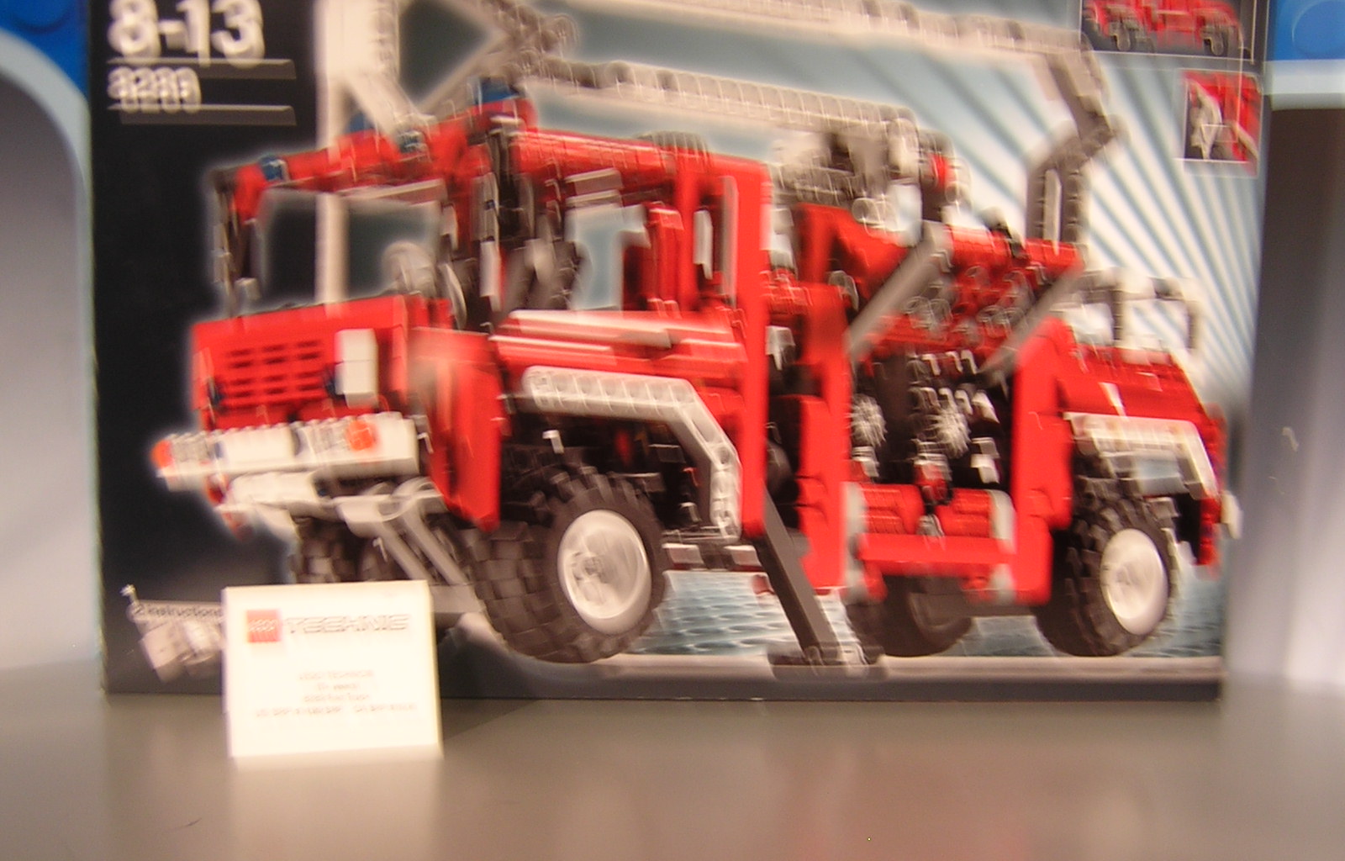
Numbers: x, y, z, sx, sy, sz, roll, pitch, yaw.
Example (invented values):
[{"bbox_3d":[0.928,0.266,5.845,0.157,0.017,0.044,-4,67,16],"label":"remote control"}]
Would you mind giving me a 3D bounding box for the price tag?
[{"bbox_3d":[-0.132,0.089,0.602,0.082,0.060,0.040,-1,9,-17],"label":"price tag"}]

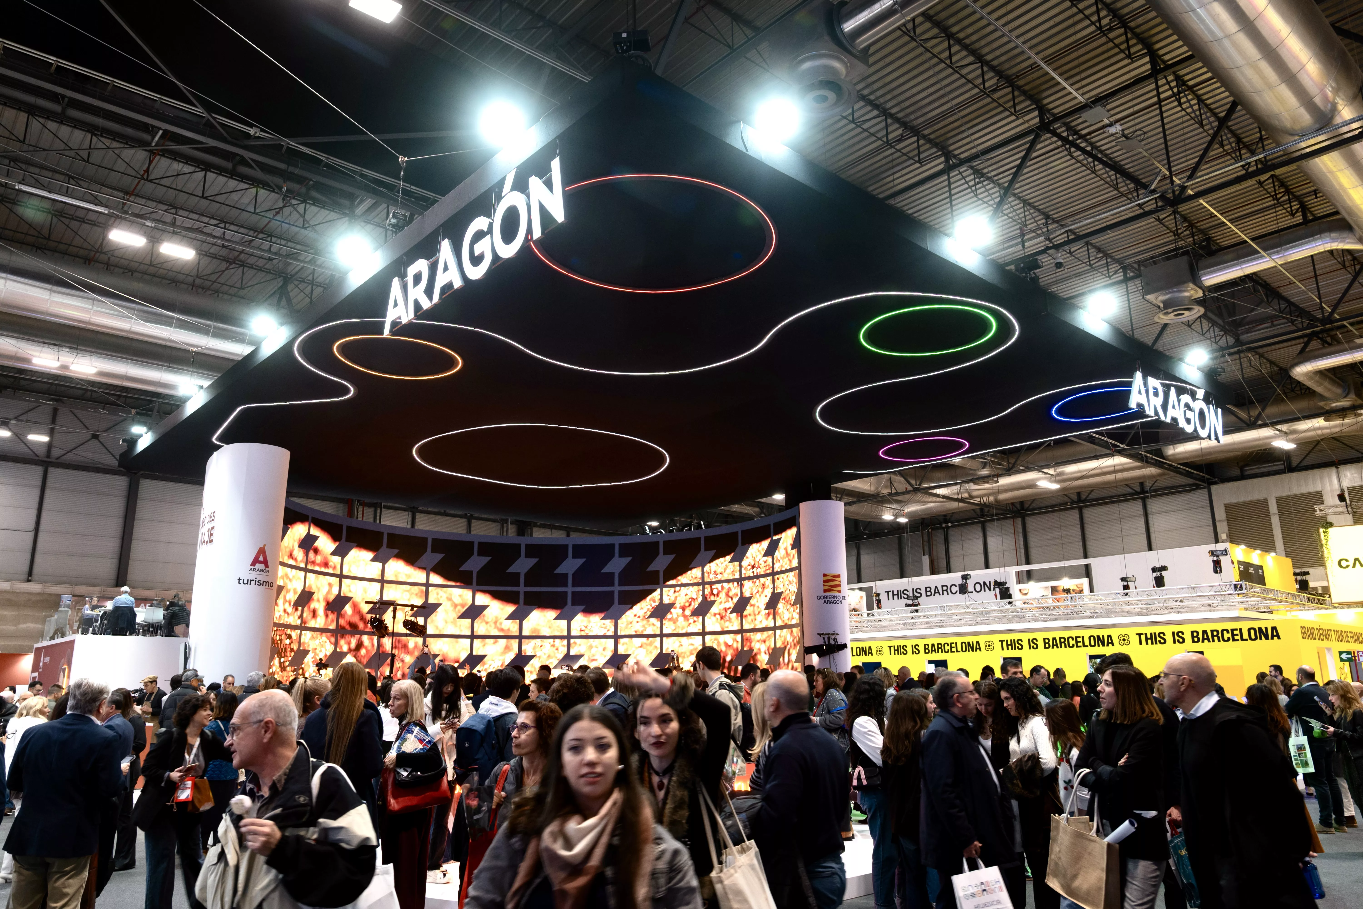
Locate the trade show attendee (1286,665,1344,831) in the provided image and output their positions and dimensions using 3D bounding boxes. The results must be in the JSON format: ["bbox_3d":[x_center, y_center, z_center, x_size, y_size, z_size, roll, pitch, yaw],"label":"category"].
[{"bbox_3d":[7.095,3.274,10.227,0.560,1.760,0.420,5,-15,-22],"label":"trade show attendee"}]

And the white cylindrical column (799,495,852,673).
[{"bbox_3d":[2.590,3.138,15.950,0.783,4.641,0.783,11,-18,-40],"label":"white cylindrical column"}]

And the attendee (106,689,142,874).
[{"bbox_3d":[-5.383,3.134,8.793,0.360,1.670,0.500,-8,-16,26],"label":"attendee"}]

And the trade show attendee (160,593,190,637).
[{"bbox_3d":[-12.832,4.103,23.100,0.750,1.300,0.520,-14,-19,42],"label":"trade show attendee"}]

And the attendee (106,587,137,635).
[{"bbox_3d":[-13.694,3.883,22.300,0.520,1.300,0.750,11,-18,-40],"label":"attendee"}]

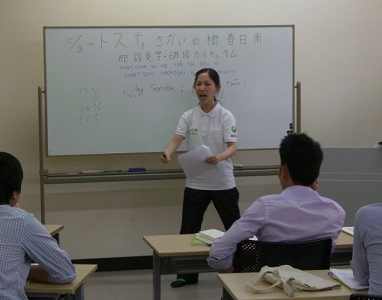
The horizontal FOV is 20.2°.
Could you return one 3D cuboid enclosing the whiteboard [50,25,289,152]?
[{"bbox_3d":[-0.127,-0.426,7.620,1.810,0.910,0.040,-2,7,-13],"label":"whiteboard"}]

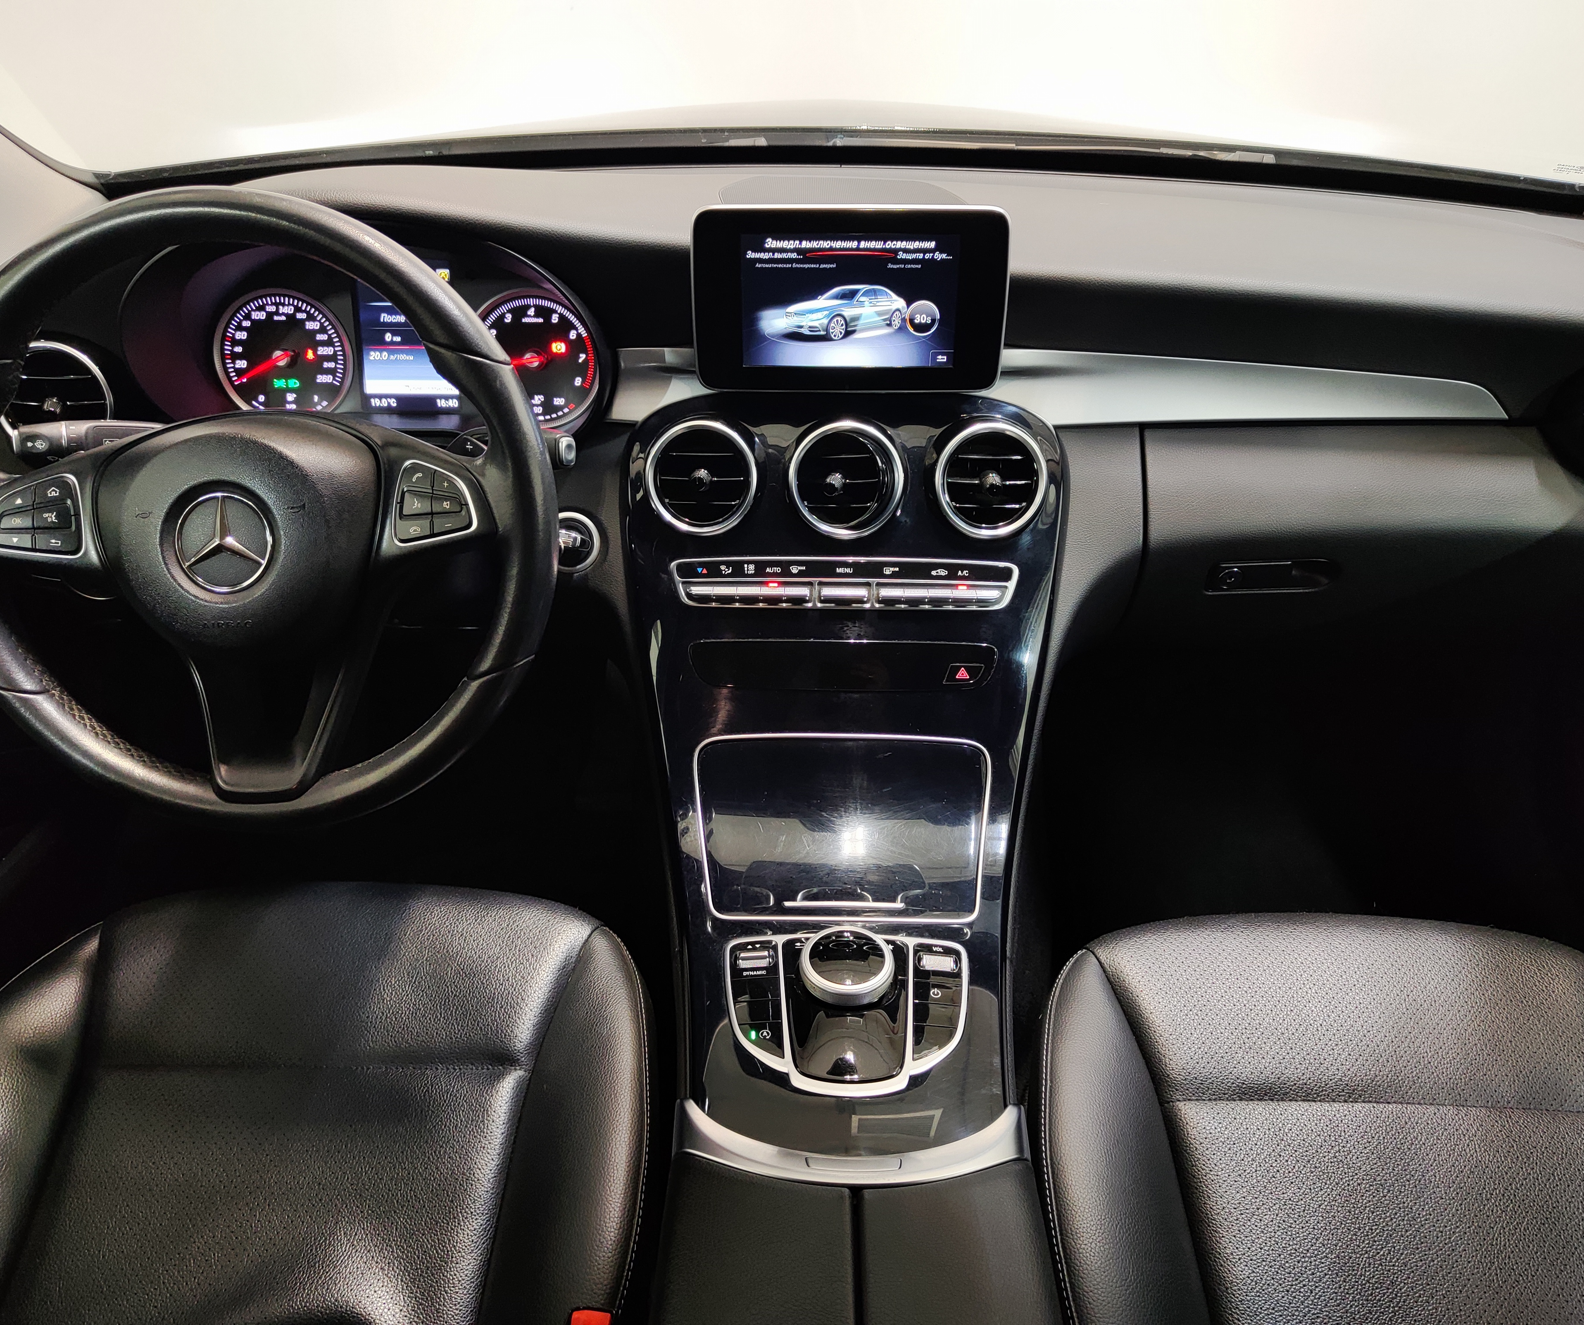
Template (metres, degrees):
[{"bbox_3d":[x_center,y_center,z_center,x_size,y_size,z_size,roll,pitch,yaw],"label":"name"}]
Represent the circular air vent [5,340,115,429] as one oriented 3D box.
[{"bbox_3d":[-0.531,-0.191,0.899,0.086,0.088,0.050,1,14,2],"label":"circular air vent"}]

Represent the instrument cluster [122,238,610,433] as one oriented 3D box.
[{"bbox_3d":[-0.317,-0.255,0.955,0.365,0.152,0.100,1,14,2],"label":"instrument cluster"}]

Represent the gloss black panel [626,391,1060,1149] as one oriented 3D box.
[{"bbox_3d":[0.037,0.049,0.816,0.310,0.100,0.534,1,66,2],"label":"gloss black panel"}]

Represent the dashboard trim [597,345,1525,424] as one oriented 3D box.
[{"bbox_3d":[0.187,-0.201,0.905,0.650,0.052,0.058,1,26,2],"label":"dashboard trim"}]

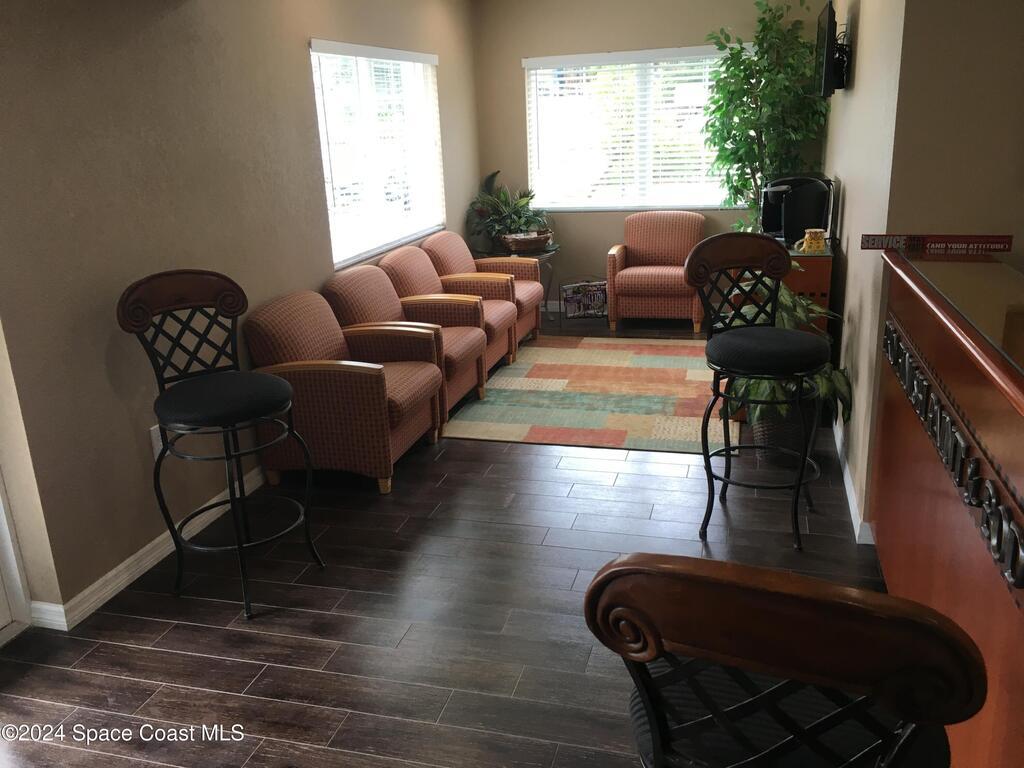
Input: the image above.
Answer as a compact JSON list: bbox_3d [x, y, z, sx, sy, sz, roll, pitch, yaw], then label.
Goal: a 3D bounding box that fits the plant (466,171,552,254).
[{"bbox_3d":[0.003,-1.353,6.701,0.660,0.600,0.520,2,18,15],"label":"plant"}]

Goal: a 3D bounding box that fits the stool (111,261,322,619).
[{"bbox_3d":[-0.995,0.176,3.014,0.480,1.130,0.560,-14,21,-34],"label":"stool"}]

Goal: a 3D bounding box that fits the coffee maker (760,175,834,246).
[{"bbox_3d":[1.465,-0.883,4.405,0.340,0.355,0.250,2,18,15],"label":"coffee maker"}]

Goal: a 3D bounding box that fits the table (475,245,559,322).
[{"bbox_3d":[0.024,-0.775,6.879,0.680,0.600,0.680,2,18,15],"label":"table"}]

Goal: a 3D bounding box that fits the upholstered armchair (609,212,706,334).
[{"bbox_3d":[1.124,-0.870,6.602,0.700,0.850,0.690,2,18,15],"label":"upholstered armchair"}]

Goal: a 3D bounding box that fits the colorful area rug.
[{"bbox_3d":[0.646,-0.018,5.325,1.520,0.012,2.210,2,18,15],"label":"colorful area rug"}]

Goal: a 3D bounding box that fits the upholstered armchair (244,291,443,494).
[{"bbox_3d":[-0.757,-0.017,4.078,0.720,0.845,0.700,2,18,15],"label":"upholstered armchair"}]

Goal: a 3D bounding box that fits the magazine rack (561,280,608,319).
[{"bbox_3d":[0.585,-0.660,6.746,0.380,0.300,0.100,-3,17,-2],"label":"magazine rack"}]

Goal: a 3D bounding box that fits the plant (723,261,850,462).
[{"bbox_3d":[1.255,-0.094,3.958,0.540,0.900,0.600,2,18,15],"label":"plant"}]

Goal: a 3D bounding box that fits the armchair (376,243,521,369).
[{"bbox_3d":[-0.372,-0.459,5.442,0.720,0.845,0.700,2,18,15],"label":"armchair"}]

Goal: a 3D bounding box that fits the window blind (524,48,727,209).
[{"bbox_3d":[1.002,-1.944,6.630,1.830,1.165,0.090,2,18,15],"label":"window blind"}]

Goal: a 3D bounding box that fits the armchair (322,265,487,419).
[{"bbox_3d":[-0.565,-0.237,4.758,0.720,0.845,0.700,2,18,15],"label":"armchair"}]

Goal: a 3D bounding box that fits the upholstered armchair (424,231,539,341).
[{"bbox_3d":[-0.172,-0.657,6.097,0.700,0.850,0.690,2,18,15],"label":"upholstered armchair"}]

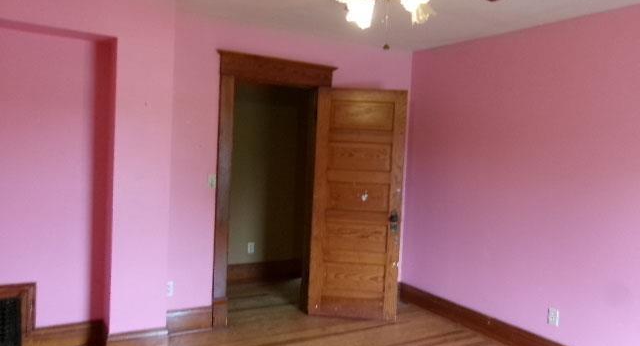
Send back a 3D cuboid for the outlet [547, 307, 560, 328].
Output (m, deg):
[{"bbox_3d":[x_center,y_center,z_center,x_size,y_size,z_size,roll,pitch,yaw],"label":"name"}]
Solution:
[{"bbox_3d":[1.676,1.038,3.581,0.014,0.120,0.076,1,3,-32],"label":"outlet"}]

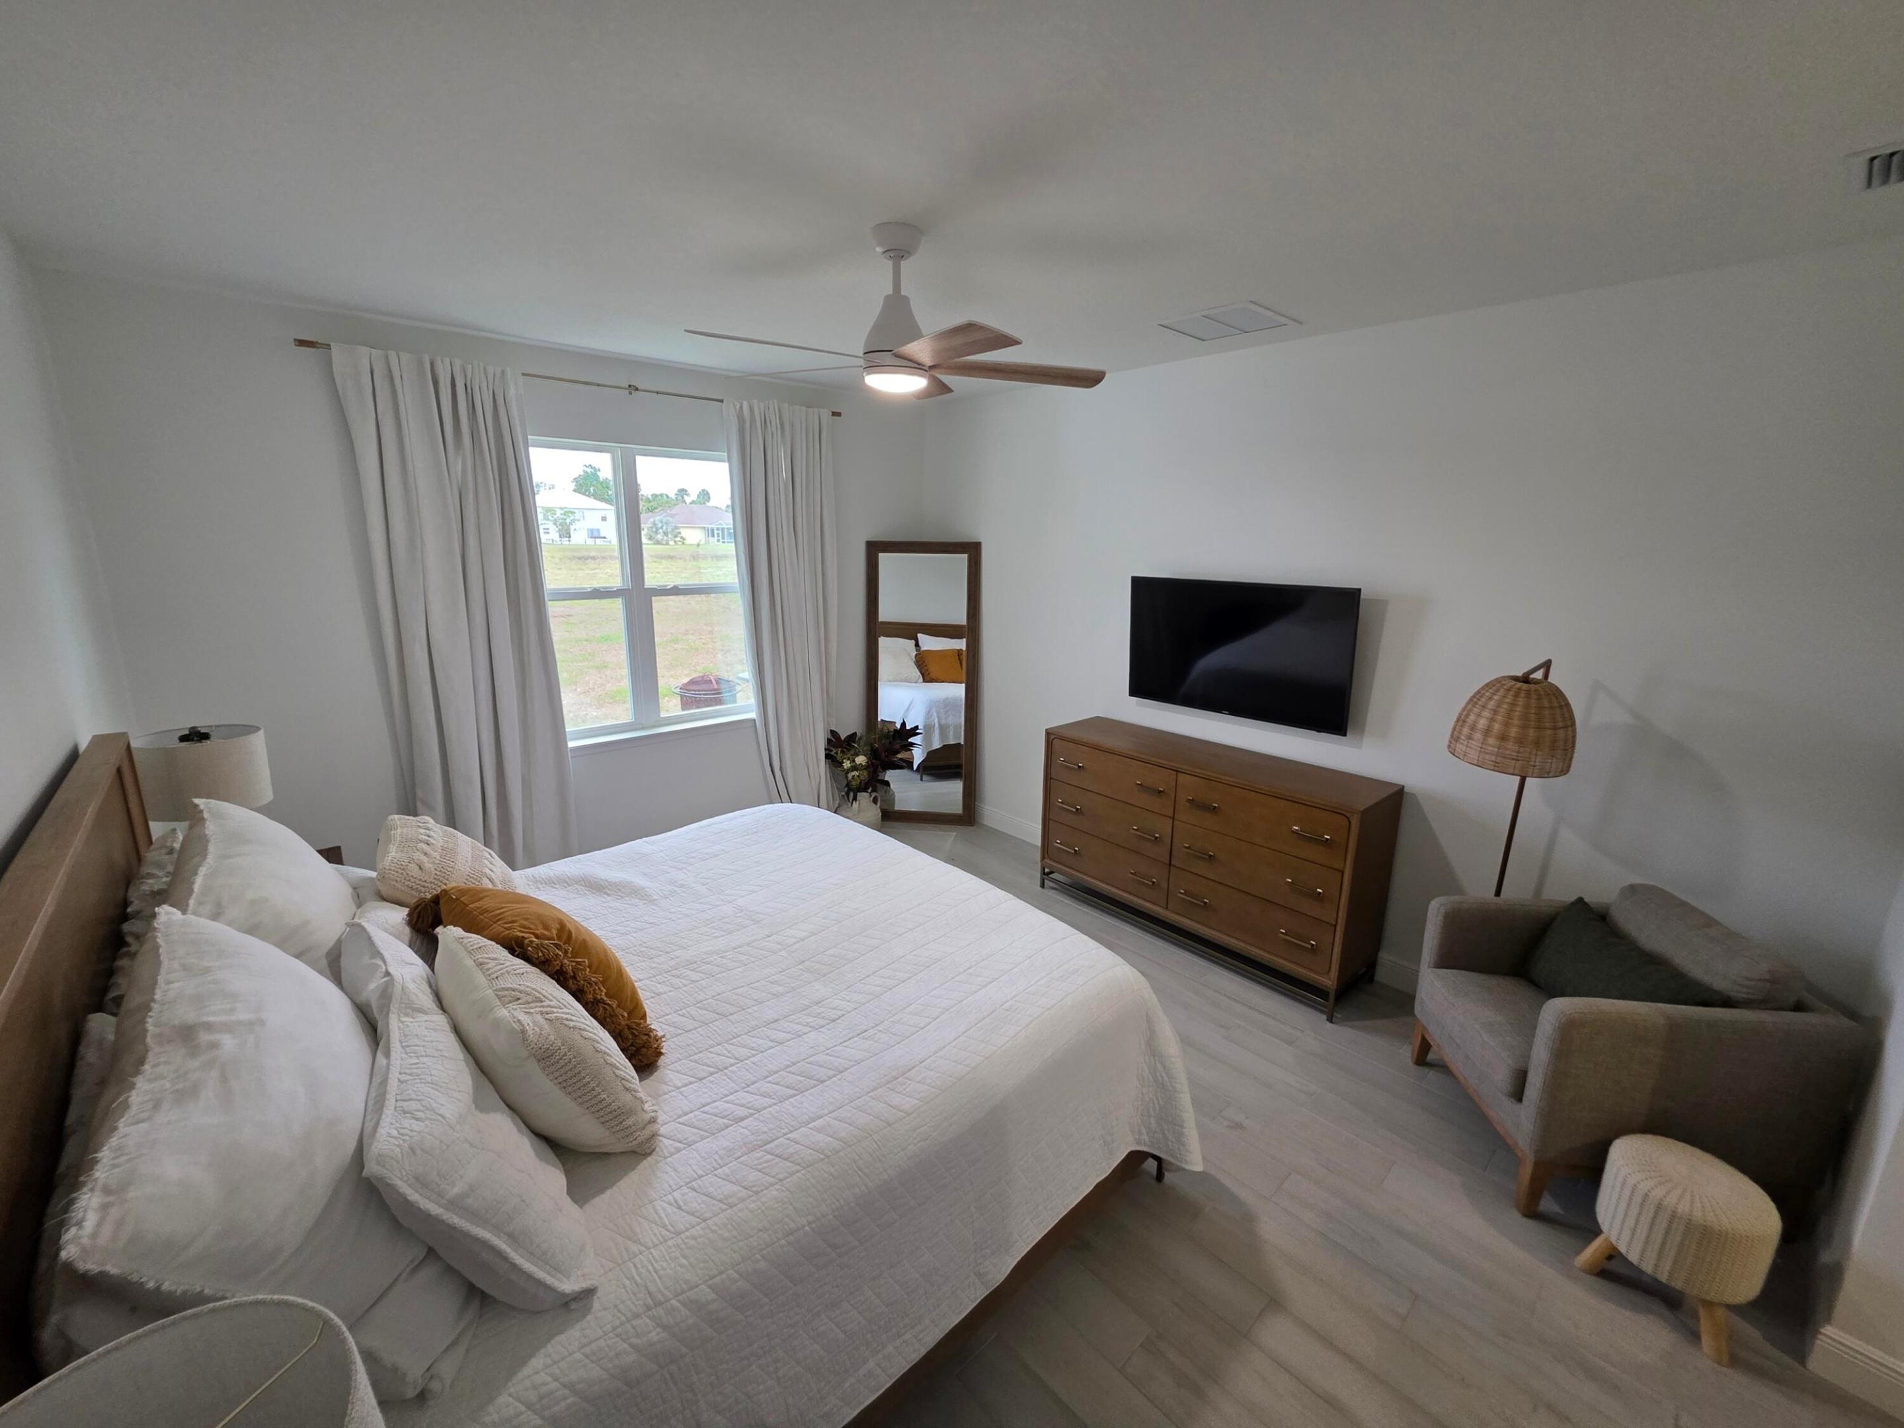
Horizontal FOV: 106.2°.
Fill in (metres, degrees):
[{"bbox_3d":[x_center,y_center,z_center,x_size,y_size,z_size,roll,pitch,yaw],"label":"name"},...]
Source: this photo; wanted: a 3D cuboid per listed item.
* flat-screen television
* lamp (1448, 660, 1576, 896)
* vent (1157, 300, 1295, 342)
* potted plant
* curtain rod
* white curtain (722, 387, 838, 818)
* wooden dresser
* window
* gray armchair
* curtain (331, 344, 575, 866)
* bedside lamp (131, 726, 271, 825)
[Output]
[{"bbox_3d":[1.375,-0.322,3.510,0.070,0.643,1.125,-13,19,-41],"label":"flat-screen television"},{"bbox_3d":[2.005,0.598,2.657,0.490,1.604,0.355,-13,19,-41],"label":"lamp"},{"bbox_3d":[1.087,-1.562,2.846,0.406,0.020,0.396,-13,19,-41],"label":"vent"},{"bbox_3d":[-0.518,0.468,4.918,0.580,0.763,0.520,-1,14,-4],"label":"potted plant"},{"bbox_3d":[-1.624,-1.637,3.596,2.517,0.045,0.080,-13,19,-41],"label":"curtain rod"},{"bbox_3d":[-0.986,-0.458,4.492,0.715,2.745,0.140,-13,19,-41],"label":"white curtain"},{"bbox_3d":[1.244,0.673,3.676,0.467,0.964,1.630,-13,19,-41],"label":"wooden dresser"},{"bbox_3d":[-1.710,-0.682,3.961,1.870,1.498,0.100,-13,19,-41],"label":"window"},{"bbox_3d":[2.157,1.045,2.384,0.770,0.869,0.690,1,14,4],"label":"gray armchair"},{"bbox_3d":[-2.221,-0.182,3.395,0.700,2.751,0.140,-13,19,-41],"label":"curtain"},{"bbox_3d":[-2.605,0.391,2.561,0.330,0.660,0.330,-13,19,-41],"label":"bedside lamp"}]

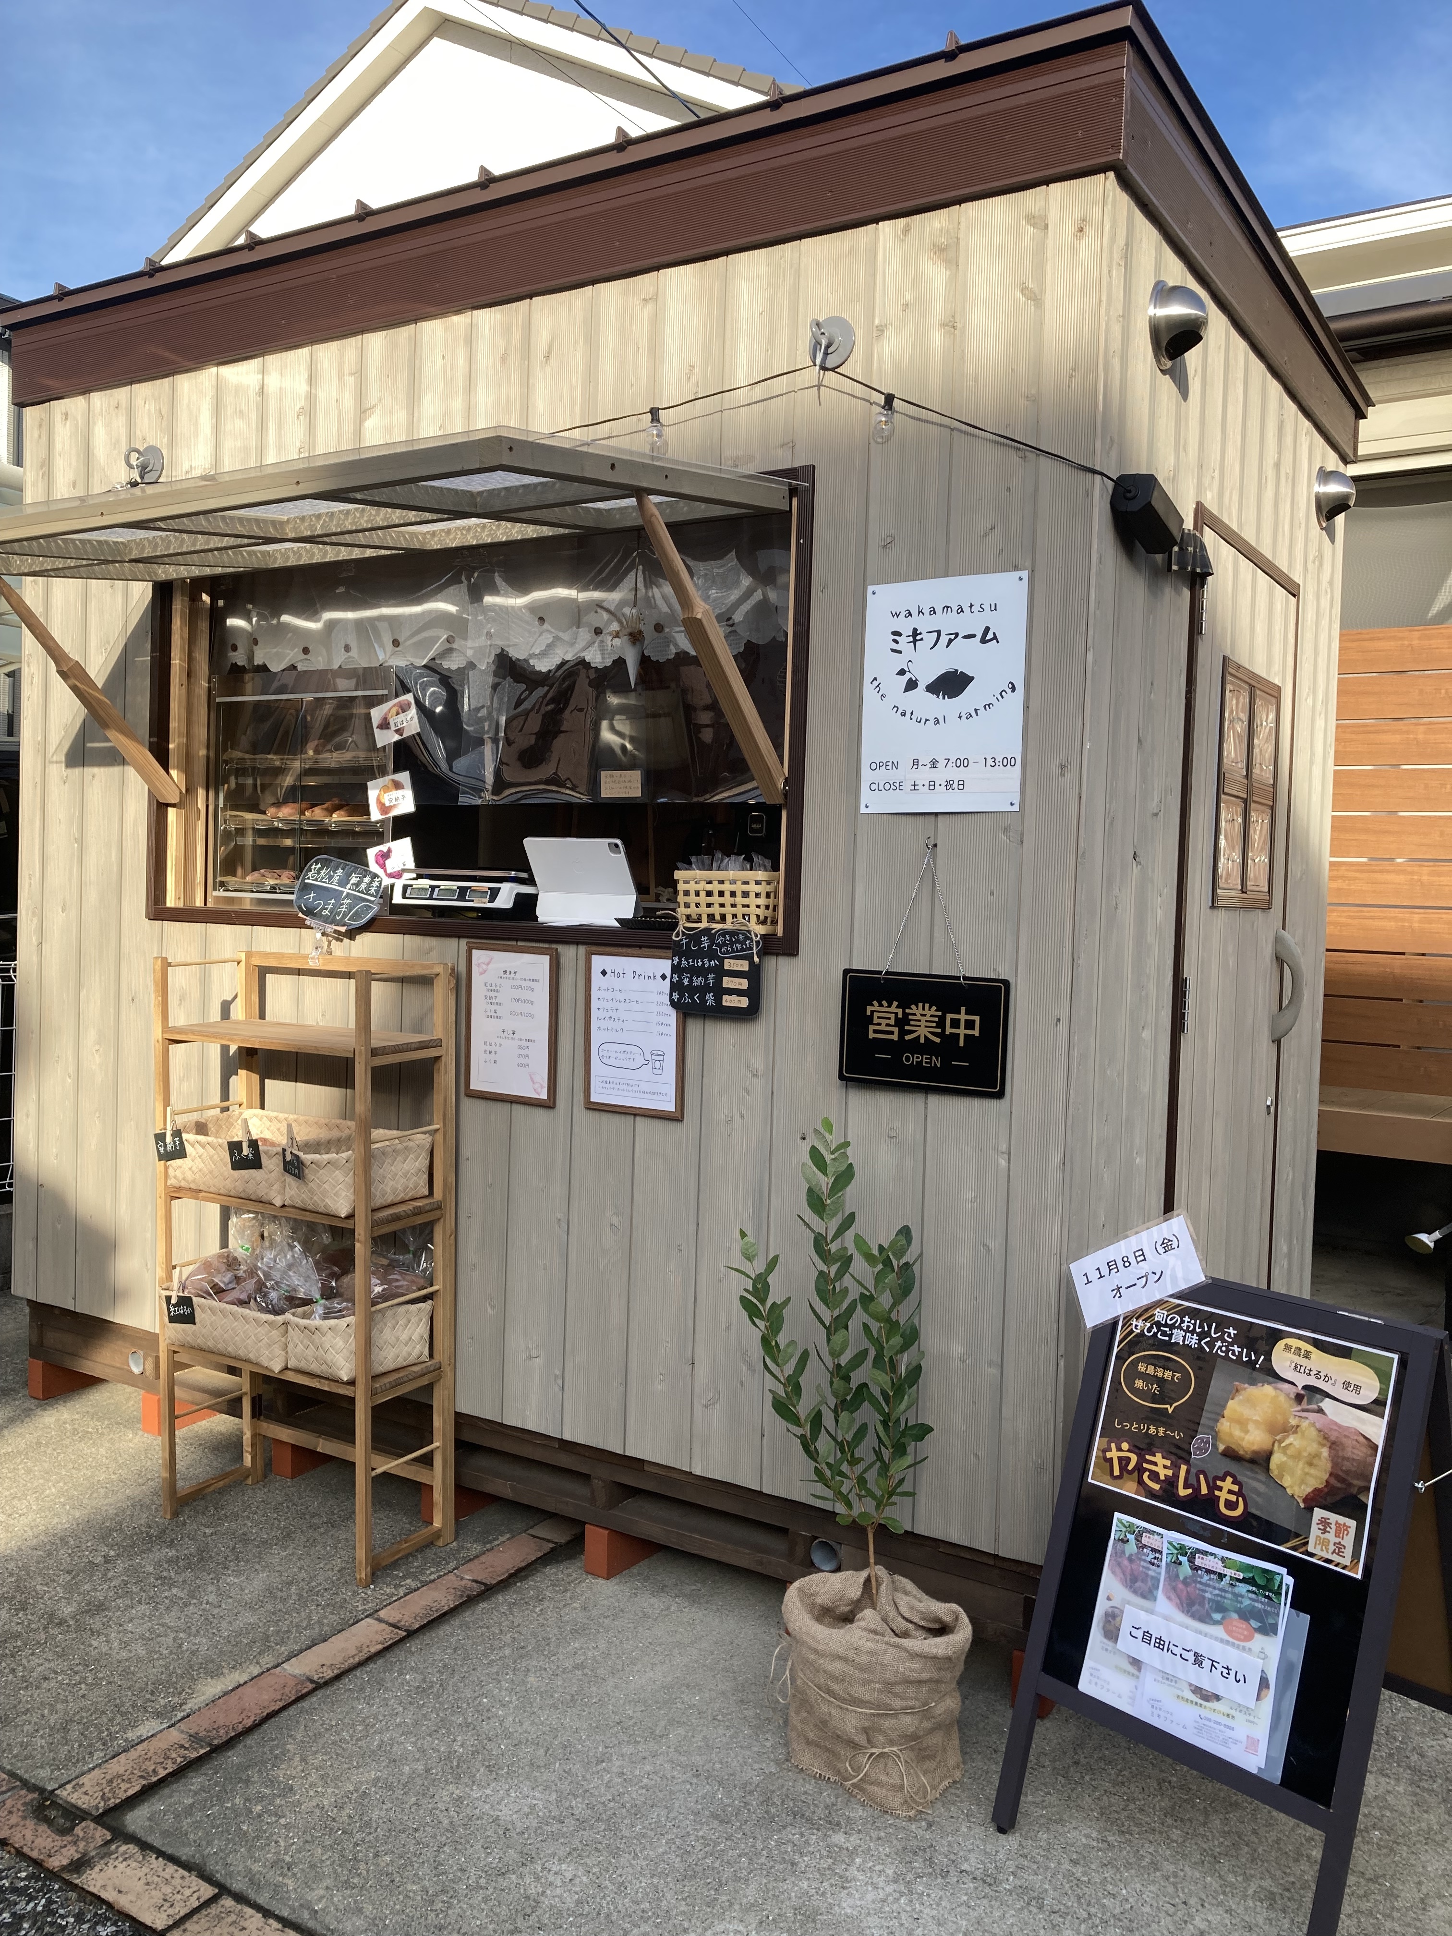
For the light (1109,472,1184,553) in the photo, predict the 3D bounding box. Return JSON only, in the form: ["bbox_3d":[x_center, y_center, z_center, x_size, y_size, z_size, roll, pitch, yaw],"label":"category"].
[{"bbox_3d":[0.718,-0.767,2.650,0.062,0.060,0.175,3,-7,32],"label":"light"}]

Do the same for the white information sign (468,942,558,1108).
[{"bbox_3d":[-0.441,0.116,3.218,0.239,0.323,0.018,4,3,32],"label":"white information sign"}]

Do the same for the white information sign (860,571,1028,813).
[{"bbox_3d":[0.373,-0.470,2.703,0.298,0.401,0.007,4,3,32],"label":"white information sign"}]

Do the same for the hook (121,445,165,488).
[{"bbox_3d":[-1.389,-1.204,3.715,0.098,0.097,0.075,3,3,32],"label":"hook"}]

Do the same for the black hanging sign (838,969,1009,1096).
[{"bbox_3d":[0.337,0.111,2.699,0.310,0.200,0.010,3,3,32],"label":"black hanging sign"}]

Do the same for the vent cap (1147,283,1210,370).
[{"bbox_3d":[0.807,-1.129,2.747,0.084,0.150,0.150,3,3,32],"label":"vent cap"}]

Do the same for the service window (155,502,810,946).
[{"bbox_3d":[-0.601,-0.505,3.350,1.790,0.855,0.120,4,3,32],"label":"service window"}]

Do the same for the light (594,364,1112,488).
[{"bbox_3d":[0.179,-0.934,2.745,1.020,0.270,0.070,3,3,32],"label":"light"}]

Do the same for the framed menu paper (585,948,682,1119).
[{"bbox_3d":[-0.174,0.126,3.027,0.235,0.317,0.015,3,3,32],"label":"framed menu paper"}]

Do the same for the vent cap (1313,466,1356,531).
[{"bbox_3d":[1.529,-1.177,3.901,0.084,0.150,0.150,3,3,32],"label":"vent cap"}]

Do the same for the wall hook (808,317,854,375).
[{"bbox_3d":[0.172,-1.115,2.771,0.095,0.096,0.066,4,3,32],"label":"wall hook"}]

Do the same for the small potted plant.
[{"bbox_3d":[0.213,0.757,2.520,0.340,1.035,0.310,2,3,0],"label":"small potted plant"}]

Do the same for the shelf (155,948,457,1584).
[{"bbox_3d":[-0.892,0.595,3.315,0.605,1.222,0.265,4,3,32],"label":"shelf"}]

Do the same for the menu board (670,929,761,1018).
[{"bbox_3d":[-0.019,0.006,2.911,0.198,0.156,0.010,4,3,32],"label":"menu board"}]

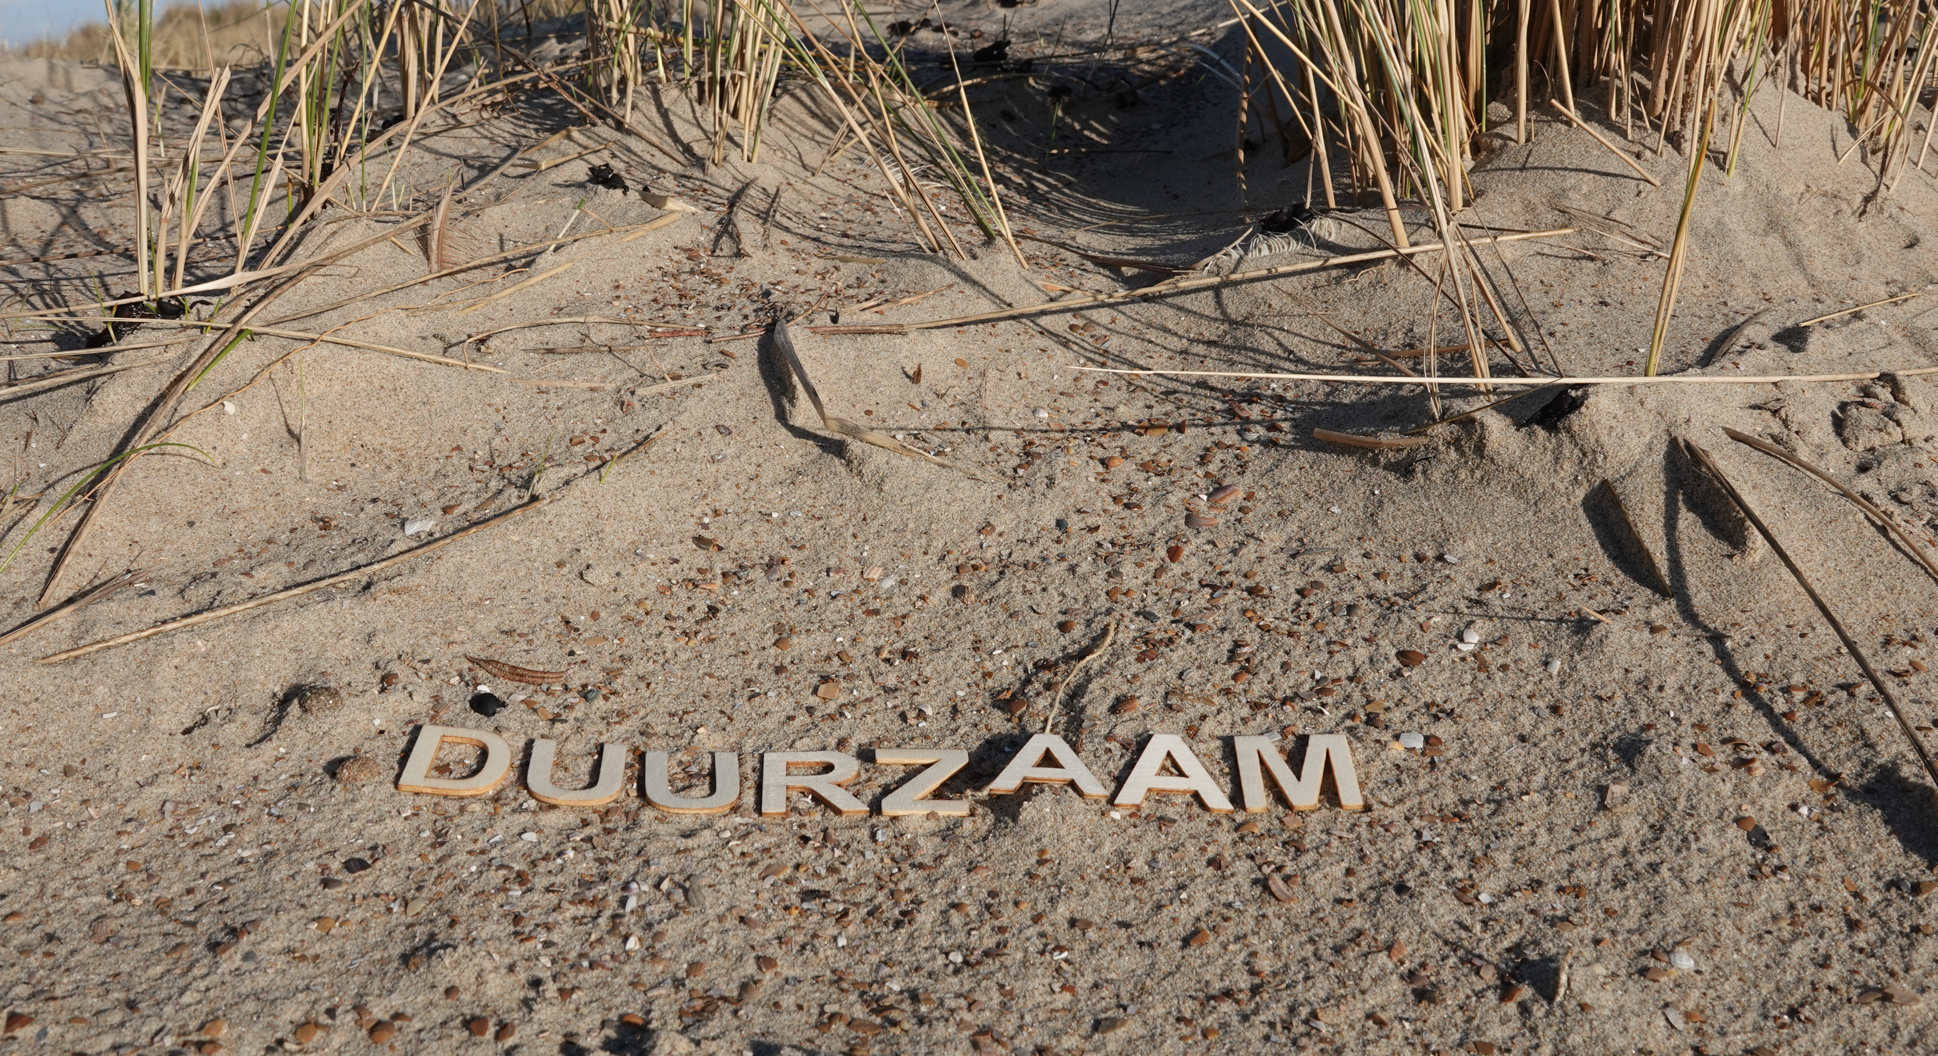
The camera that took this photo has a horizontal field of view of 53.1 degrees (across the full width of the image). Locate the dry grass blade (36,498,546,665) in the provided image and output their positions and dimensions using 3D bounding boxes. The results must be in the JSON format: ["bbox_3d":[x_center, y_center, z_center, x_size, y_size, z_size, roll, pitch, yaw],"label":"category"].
[{"bbox_3d":[-0.357,0.025,1.060,0.290,0.005,0.017,-21,33,-37],"label":"dry grass blade"}]

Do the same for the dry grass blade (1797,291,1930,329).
[{"bbox_3d":[0.651,-0.162,1.409,0.117,0.005,0.005,-15,29,-16],"label":"dry grass blade"}]

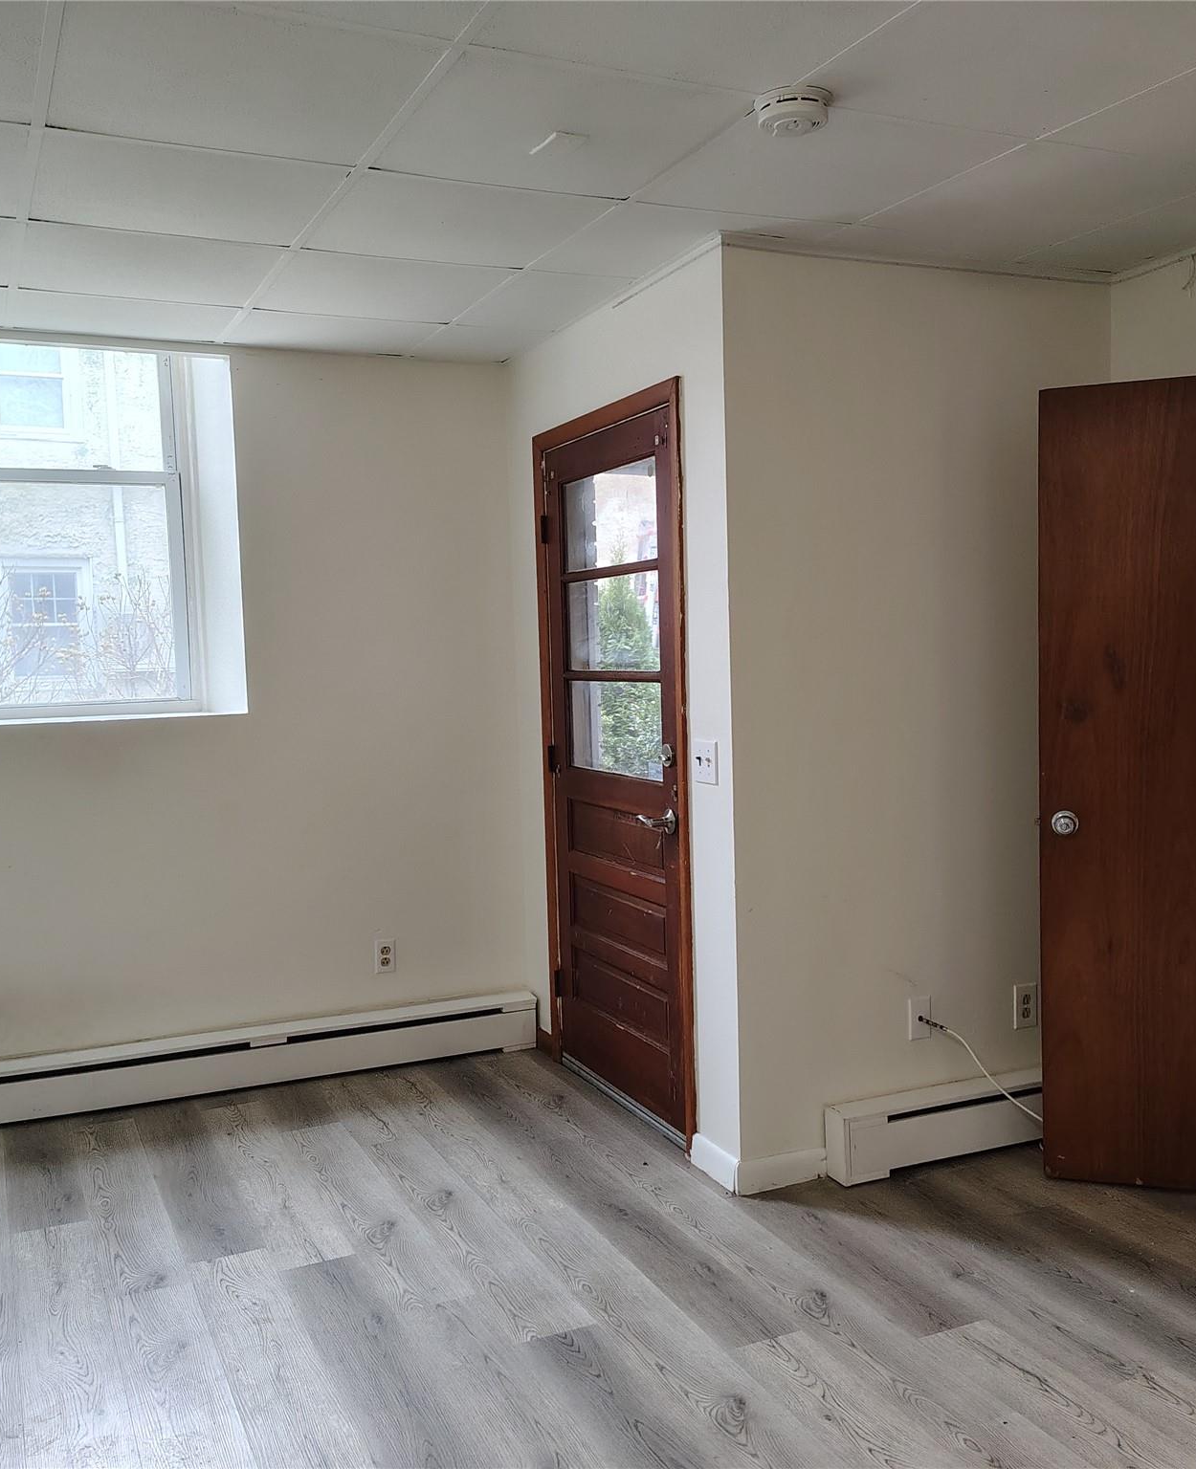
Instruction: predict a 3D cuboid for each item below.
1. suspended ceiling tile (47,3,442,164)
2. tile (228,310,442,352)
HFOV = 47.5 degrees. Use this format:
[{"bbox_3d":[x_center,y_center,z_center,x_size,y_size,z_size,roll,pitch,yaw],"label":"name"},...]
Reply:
[{"bbox_3d":[-0.635,-1.135,2.366,0.606,0.020,0.598,-3,4,-25],"label":"suspended ceiling tile"},{"bbox_3d":[-0.823,-1.252,4.209,0.603,0.018,0.480,-3,4,-25],"label":"tile"}]

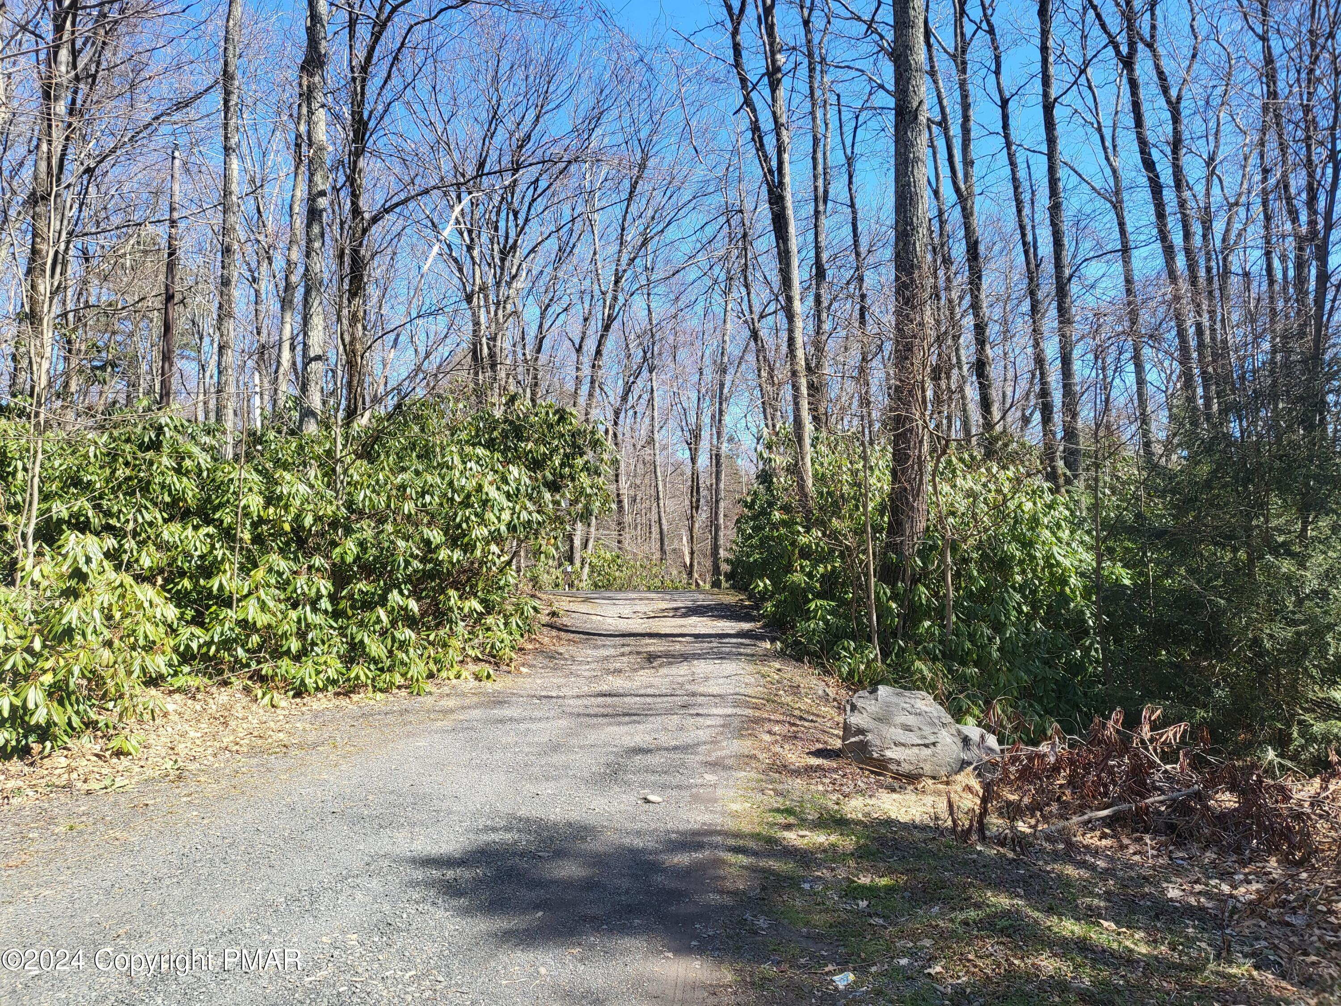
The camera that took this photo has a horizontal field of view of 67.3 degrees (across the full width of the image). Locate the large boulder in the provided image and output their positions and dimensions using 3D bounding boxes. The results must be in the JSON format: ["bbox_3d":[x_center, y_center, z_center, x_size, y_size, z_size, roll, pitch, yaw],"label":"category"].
[{"bbox_3d":[1.930,1.755,7.800,1.170,0.660,0.800,0,-4,6],"label":"large boulder"}]

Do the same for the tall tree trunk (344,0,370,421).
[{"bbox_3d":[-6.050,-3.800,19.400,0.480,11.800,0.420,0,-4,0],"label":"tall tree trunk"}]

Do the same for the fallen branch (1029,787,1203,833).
[{"bbox_3d":[2.870,1.927,6.390,1.430,0.090,0.100,-5,-1,-24],"label":"fallen branch"}]

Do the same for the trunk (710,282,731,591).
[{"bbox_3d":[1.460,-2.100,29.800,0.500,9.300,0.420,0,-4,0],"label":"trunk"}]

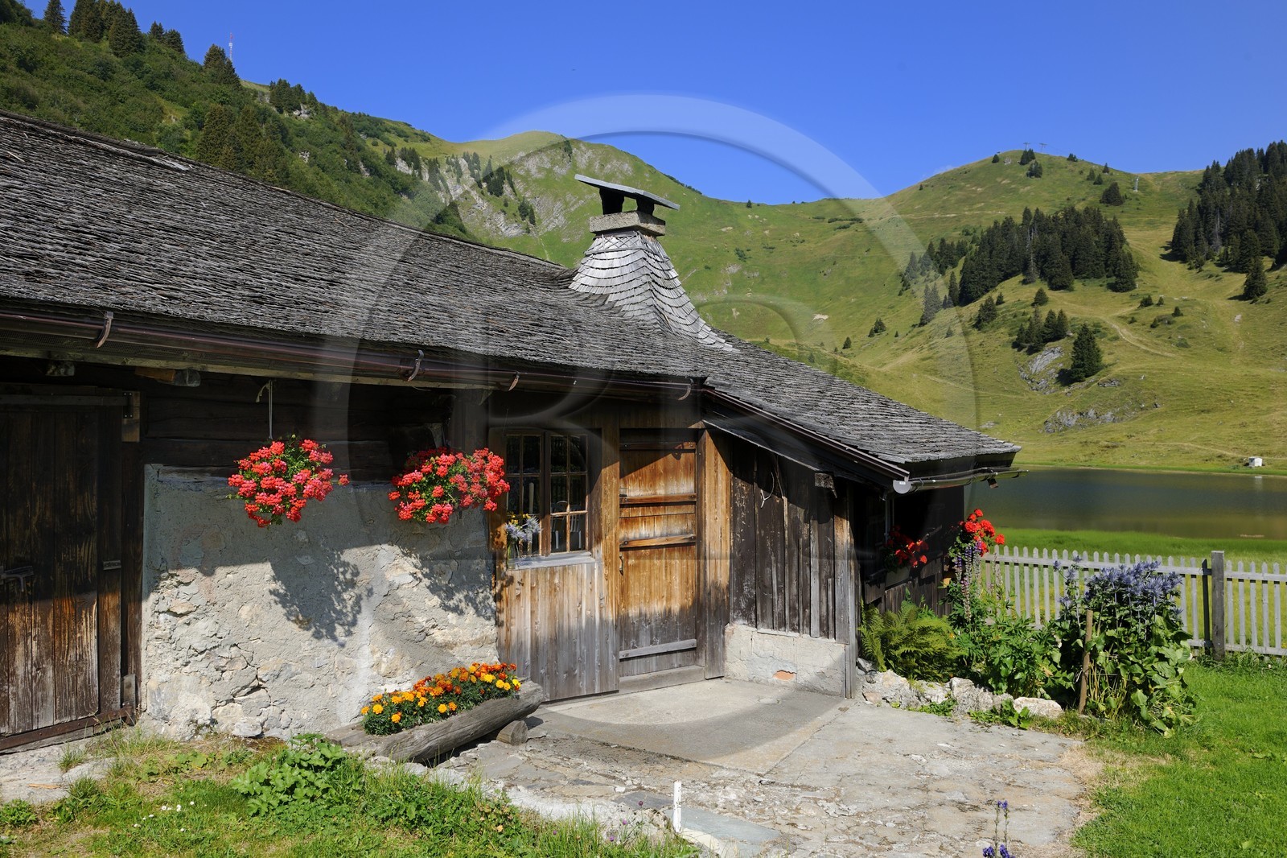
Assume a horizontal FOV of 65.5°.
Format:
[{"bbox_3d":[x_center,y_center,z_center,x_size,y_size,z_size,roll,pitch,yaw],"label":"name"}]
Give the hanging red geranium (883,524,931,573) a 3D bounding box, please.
[{"bbox_3d":[2.219,1.001,8.446,0.381,0.391,0.721,-1,-1,31],"label":"hanging red geranium"}]

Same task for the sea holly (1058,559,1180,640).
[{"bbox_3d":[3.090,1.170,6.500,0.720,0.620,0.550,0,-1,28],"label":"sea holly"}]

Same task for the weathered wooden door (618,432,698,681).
[{"bbox_3d":[0.110,0.933,7.550,0.721,1.813,0.080,0,-1,-35],"label":"weathered wooden door"}]

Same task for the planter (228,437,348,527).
[{"bbox_3d":[-1.727,0.259,4.862,0.474,0.433,0.556,-1,-1,40],"label":"planter"}]

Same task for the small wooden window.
[{"bbox_3d":[-0.674,0.445,6.983,0.649,0.845,0.080,0,-1,-35],"label":"small wooden window"}]

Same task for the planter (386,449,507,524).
[{"bbox_3d":[-1.123,0.323,5.747,0.484,0.422,0.680,-1,-1,42],"label":"planter"}]

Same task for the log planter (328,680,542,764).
[{"bbox_3d":[-1.227,1.728,5.912,0.350,0.247,1.463,-1,-1,36],"label":"log planter"}]

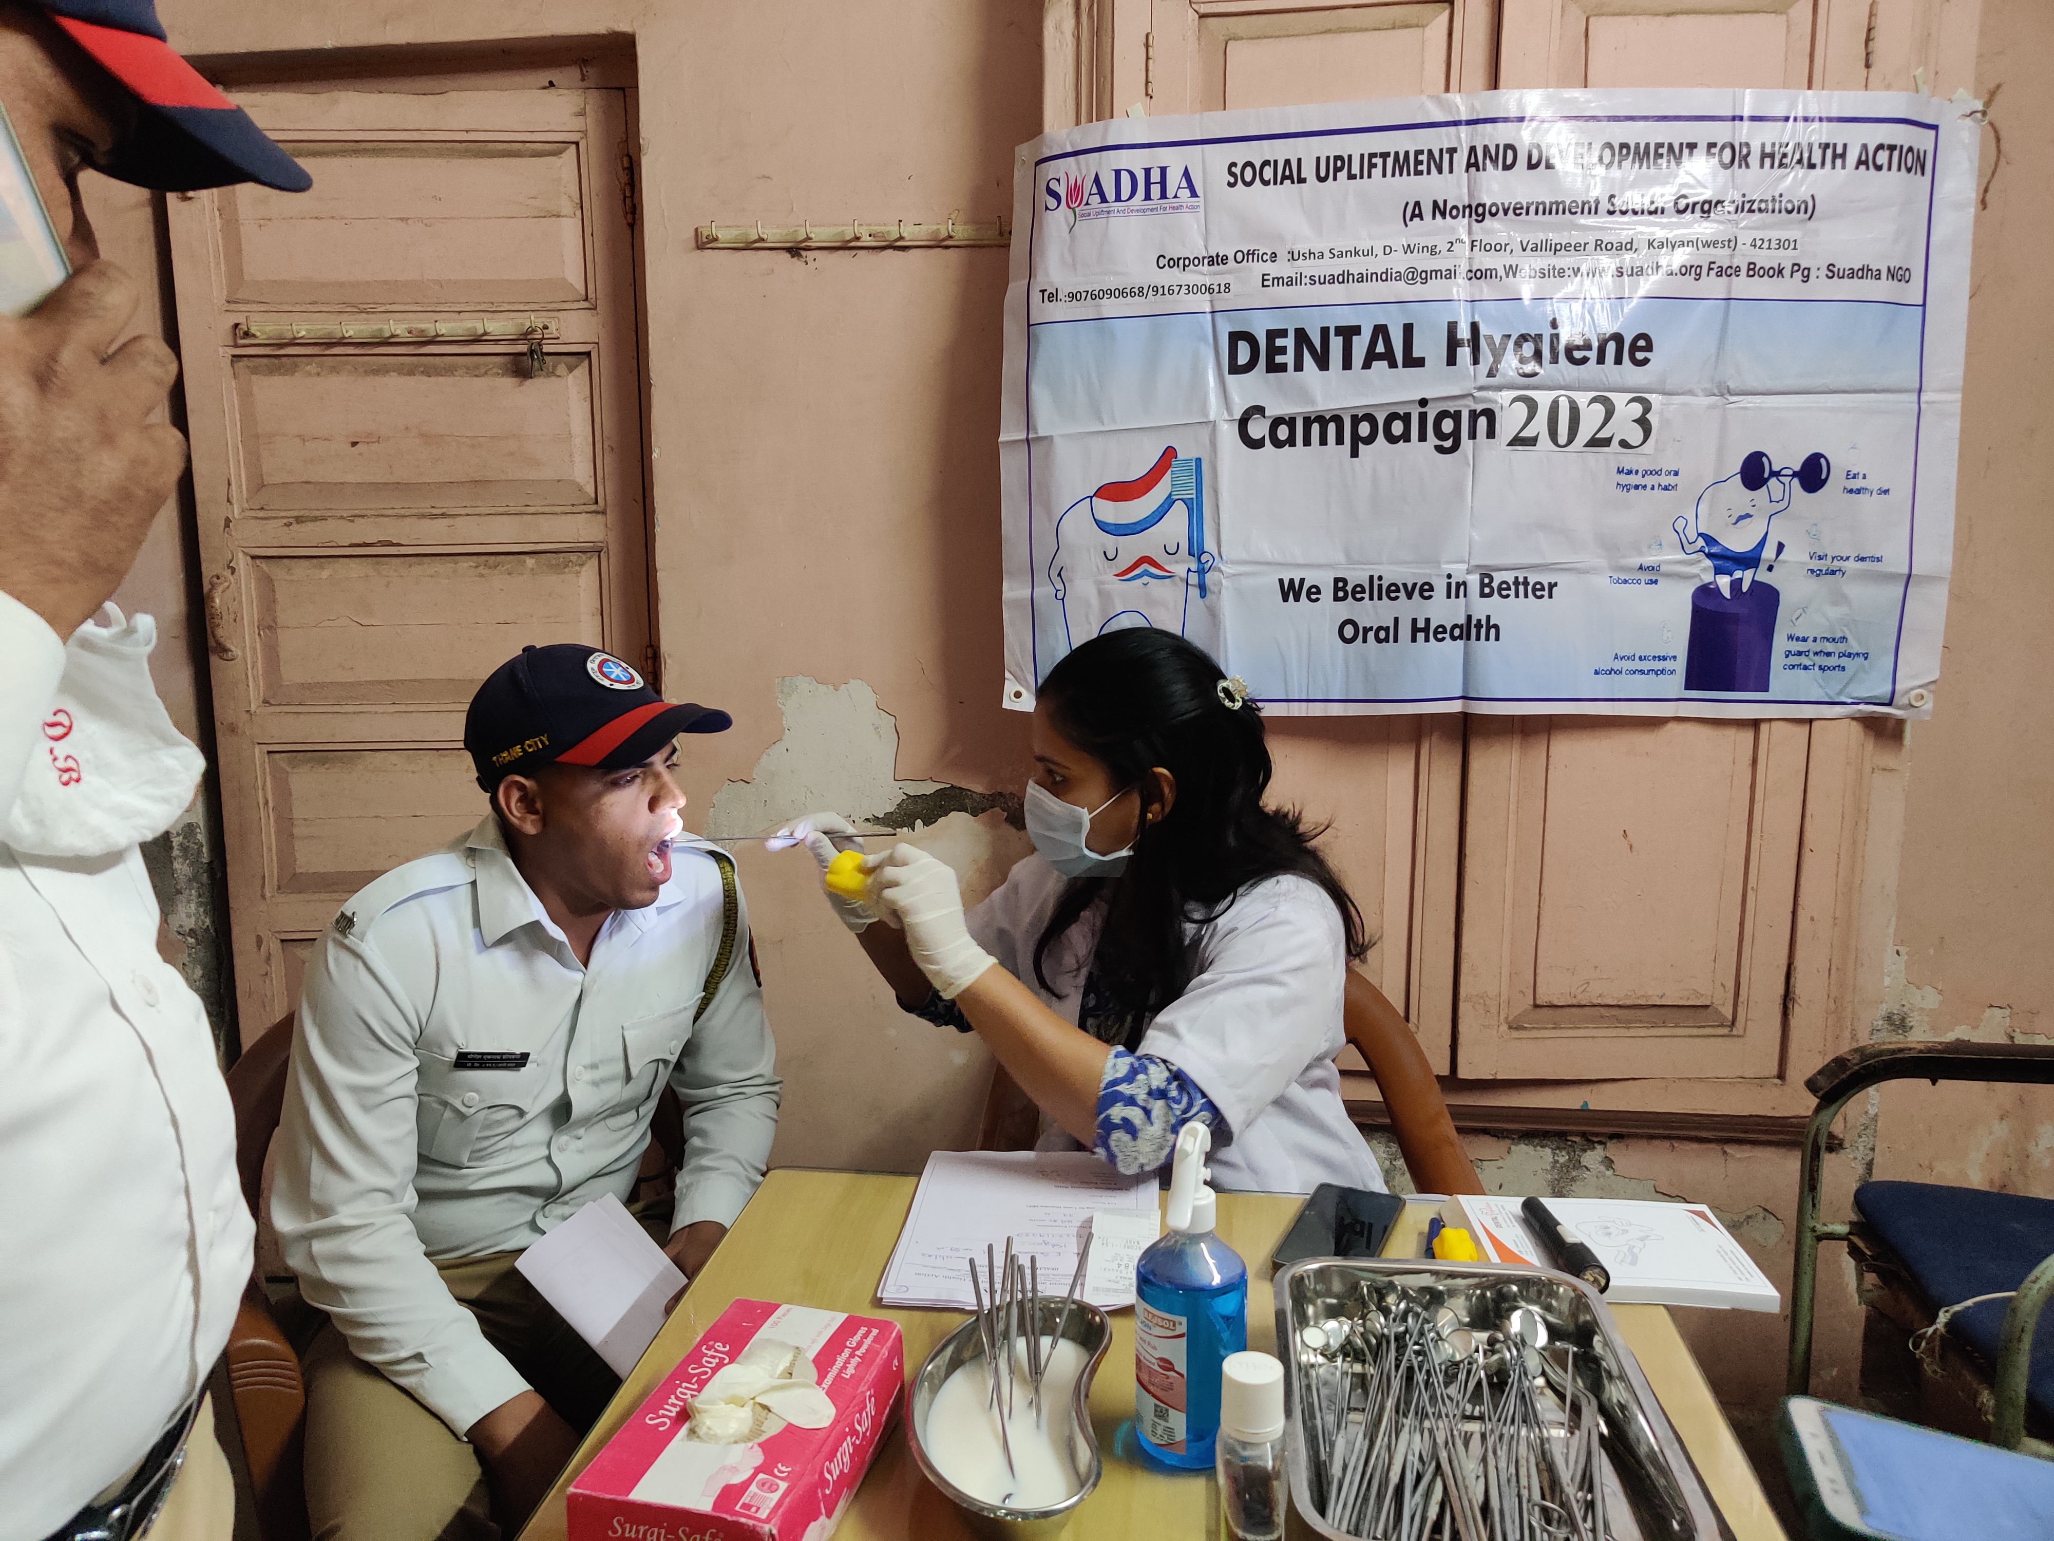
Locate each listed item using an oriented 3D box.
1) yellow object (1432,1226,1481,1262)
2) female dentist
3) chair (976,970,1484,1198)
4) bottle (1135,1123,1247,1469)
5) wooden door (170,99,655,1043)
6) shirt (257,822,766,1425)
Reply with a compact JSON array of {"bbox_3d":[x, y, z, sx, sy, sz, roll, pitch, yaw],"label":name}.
[{"bbox_3d":[0.338,0.378,1.265,0.037,0.034,0.037,1,9,4],"label":"yellow object"},{"bbox_3d":[0.110,0.475,1.614,0.560,1.230,0.500,-9,13,-43],"label":"female dentist"},{"bbox_3d":[0.207,0.662,1.739,0.570,0.820,0.560,1,9,4],"label":"chair"},{"bbox_3d":[0.106,0.327,1.021,0.071,0.214,0.074,0,9,0],"label":"bottle"},{"bbox_3d":[-0.842,0.027,2.285,0.630,1.900,0.045,0,9,1],"label":"wooden door"},{"bbox_3d":[-0.487,0.287,1.581,0.470,0.480,0.420,-4,10,-24],"label":"shirt"}]

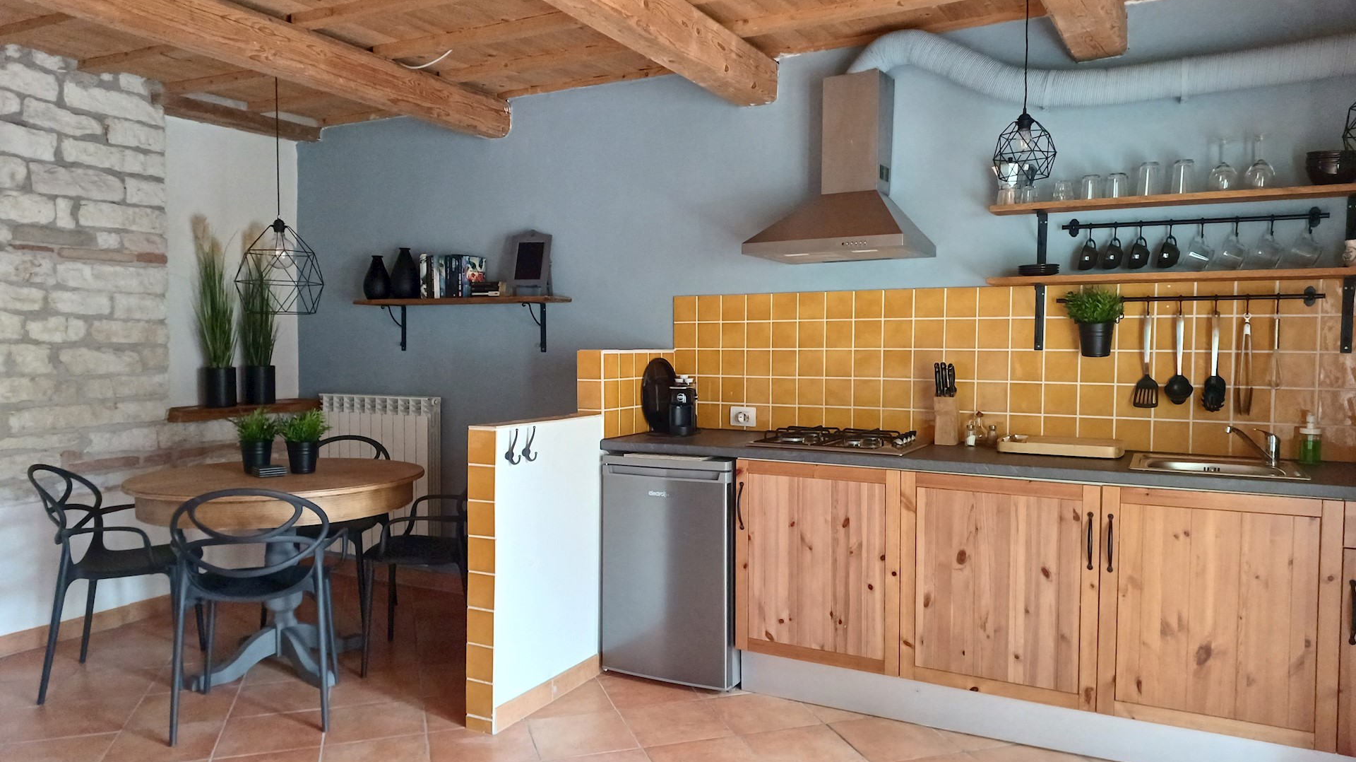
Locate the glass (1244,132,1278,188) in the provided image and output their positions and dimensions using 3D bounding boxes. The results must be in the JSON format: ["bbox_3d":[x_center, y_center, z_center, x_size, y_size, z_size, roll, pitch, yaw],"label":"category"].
[{"bbox_3d":[1.886,-0.707,2.912,0.085,0.177,0.085,1,2,28],"label":"glass"}]

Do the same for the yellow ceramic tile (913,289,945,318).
[{"bbox_3d":[0.993,-0.307,3.559,0.117,0.117,0.009,1,2,28],"label":"yellow ceramic tile"}]

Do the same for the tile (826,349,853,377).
[{"bbox_3d":[0.671,-0.073,3.738,0.118,0.118,0.010,1,2,27],"label":"tile"}]

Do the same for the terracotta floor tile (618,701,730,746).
[{"bbox_3d":[-0.007,1.178,3.097,0.320,0.010,0.320,0,2,-18],"label":"terracotta floor tile"}]

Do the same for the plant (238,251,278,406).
[{"bbox_3d":[-2.242,-0.313,4.808,0.190,0.870,0.190,1,2,27],"label":"plant"}]

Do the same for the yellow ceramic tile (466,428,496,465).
[{"bbox_3d":[-0.646,0.219,2.945,0.108,0.118,0.009,1,2,28],"label":"yellow ceramic tile"}]

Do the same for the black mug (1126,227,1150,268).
[{"bbox_3d":[1.610,-0.439,3.125,0.060,0.113,0.085,19,10,26],"label":"black mug"}]

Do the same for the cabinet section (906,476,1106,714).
[{"bbox_3d":[1.138,0.645,3.118,0.603,0.698,0.550,1,3,27],"label":"cabinet section"}]

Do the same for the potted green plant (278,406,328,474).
[{"bbox_3d":[-1.504,0.241,3.620,0.177,0.253,0.177,0,2,-23],"label":"potted green plant"}]

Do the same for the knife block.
[{"bbox_3d":[1.010,0.144,3.360,0.085,0.185,0.110,1,2,23],"label":"knife block"}]

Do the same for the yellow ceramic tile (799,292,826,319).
[{"bbox_3d":[0.558,-0.310,3.727,0.114,0.114,0.010,1,2,28],"label":"yellow ceramic tile"}]

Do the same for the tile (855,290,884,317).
[{"bbox_3d":[0.768,-0.303,3.608,0.115,0.115,0.009,1,2,28],"label":"tile"}]

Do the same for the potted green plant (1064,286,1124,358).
[{"bbox_3d":[1.449,-0.205,3.140,0.190,0.250,0.190,1,2,28],"label":"potted green plant"}]

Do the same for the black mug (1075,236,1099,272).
[{"bbox_3d":[1.477,-0.448,3.229,0.056,0.113,0.090,19,10,26],"label":"black mug"}]

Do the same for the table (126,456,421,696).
[{"bbox_3d":[-1.589,0.753,3.601,1.095,0.763,1.095,0,2,0],"label":"table"}]

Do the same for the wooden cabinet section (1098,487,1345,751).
[{"bbox_3d":[1.672,0.658,2.842,0.599,0.698,0.550,1,3,27],"label":"wooden cabinet section"}]

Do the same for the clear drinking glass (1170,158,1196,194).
[{"bbox_3d":[1.692,-0.682,3.014,0.070,0.118,0.070,1,2,28],"label":"clear drinking glass"}]

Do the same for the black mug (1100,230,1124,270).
[{"bbox_3d":[1.548,-0.447,3.191,0.056,0.113,0.090,19,10,26],"label":"black mug"}]

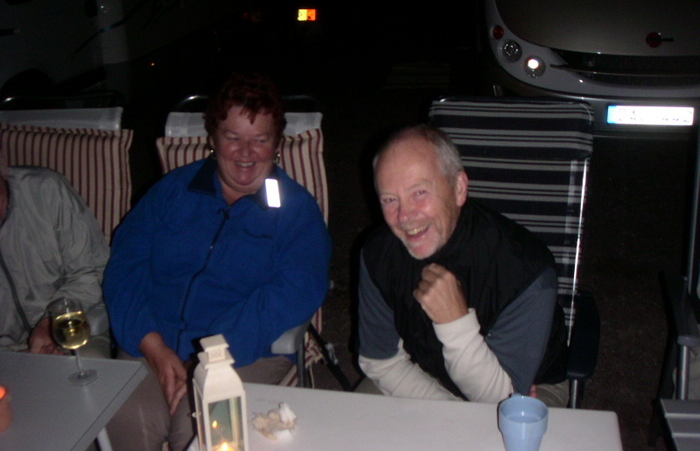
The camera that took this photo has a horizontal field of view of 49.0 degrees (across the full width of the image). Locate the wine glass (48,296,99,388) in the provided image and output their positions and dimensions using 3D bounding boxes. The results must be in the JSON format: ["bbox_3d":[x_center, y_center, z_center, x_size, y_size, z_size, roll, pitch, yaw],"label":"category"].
[{"bbox_3d":[-0.616,0.257,1.730,0.084,0.178,0.084,1,18,15],"label":"wine glass"}]

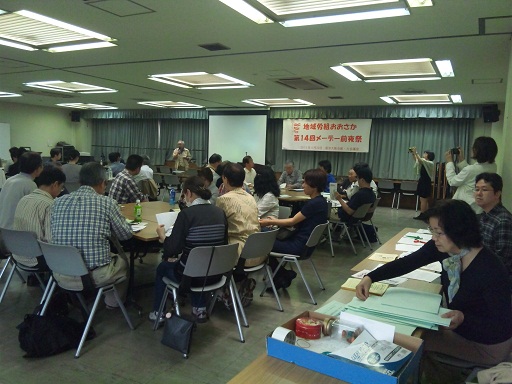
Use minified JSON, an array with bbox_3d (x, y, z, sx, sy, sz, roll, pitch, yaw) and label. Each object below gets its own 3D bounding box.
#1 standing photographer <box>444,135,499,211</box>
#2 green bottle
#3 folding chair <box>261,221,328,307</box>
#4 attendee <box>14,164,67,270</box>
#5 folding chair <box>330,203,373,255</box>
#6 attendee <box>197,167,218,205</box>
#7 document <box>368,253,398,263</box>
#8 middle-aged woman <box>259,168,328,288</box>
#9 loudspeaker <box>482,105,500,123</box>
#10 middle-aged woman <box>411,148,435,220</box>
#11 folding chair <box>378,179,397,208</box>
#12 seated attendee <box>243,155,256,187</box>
[{"bbox_3d":[2.120,0.262,4.280,0.500,1.620,0.580,-2,7,-43],"label":"standing photographer"},{"bbox_3d":[-1.125,0.182,4.141,0.068,0.217,0.068,2,6,0],"label":"green bottle"},{"bbox_3d":[0.430,0.673,4.464,0.560,0.780,0.500,5,6,23],"label":"folding chair"},{"bbox_3d":[-1.600,0.384,3.440,0.500,1.200,0.750,7,7,40],"label":"attendee"},{"bbox_3d":[1.388,0.491,6.342,0.540,0.730,0.500,7,7,38],"label":"folding chair"},{"bbox_3d":[-0.723,0.294,5.417,0.720,1.210,0.480,0,6,-23],"label":"attendee"},{"bbox_3d":[0.867,0.436,2.893,0.175,0.010,0.240,5,6,30],"label":"document"},{"bbox_3d":[0.367,0.409,4.468,0.740,1.300,0.460,5,6,23],"label":"middle-aged woman"},{"bbox_3d":[5.149,-1.713,9.385,0.260,0.390,0.300,-9,8,-10],"label":"loudspeaker"},{"bbox_3d":[3.873,-0.210,9.994,0.570,1.660,0.440,3,6,7],"label":"middle-aged woman"},{"bbox_3d":[3.711,0.046,12.097,0.500,0.770,0.560,5,6,28],"label":"folding chair"},{"bbox_3d":[0.000,0.004,8.189,0.700,1.310,0.500,7,7,38],"label":"seated attendee"}]

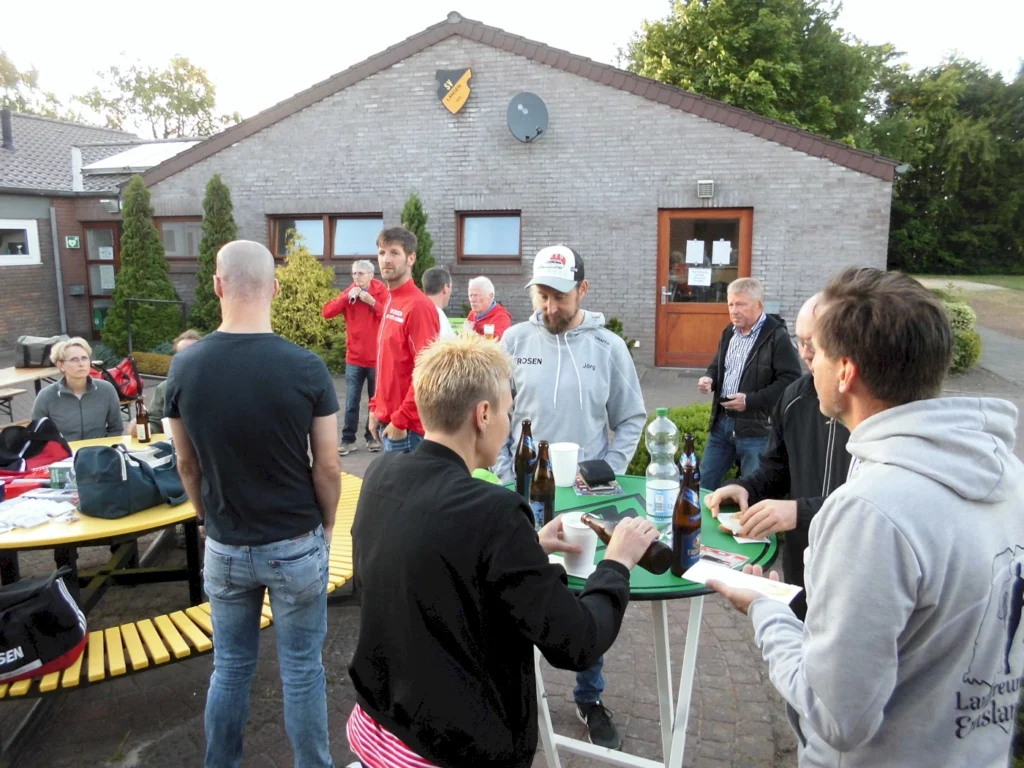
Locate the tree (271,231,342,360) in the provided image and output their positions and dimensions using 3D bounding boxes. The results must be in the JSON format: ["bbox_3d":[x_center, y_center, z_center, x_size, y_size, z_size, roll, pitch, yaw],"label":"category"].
[{"bbox_3d":[-2.830,-1.151,10.361,1.150,1.800,1.150,-3,11,-14],"label":"tree"}]

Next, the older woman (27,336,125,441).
[{"bbox_3d":[-2.300,0.379,4.236,0.520,1.280,0.720,-5,11,-25],"label":"older woman"}]

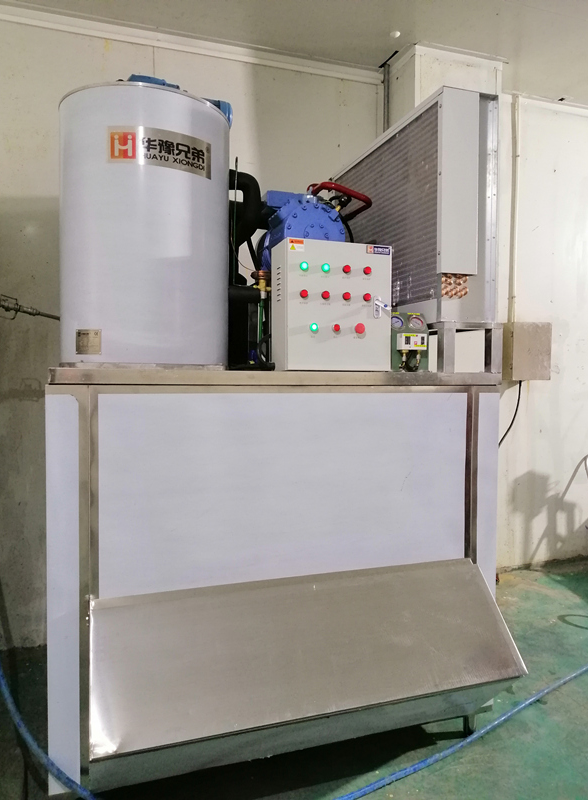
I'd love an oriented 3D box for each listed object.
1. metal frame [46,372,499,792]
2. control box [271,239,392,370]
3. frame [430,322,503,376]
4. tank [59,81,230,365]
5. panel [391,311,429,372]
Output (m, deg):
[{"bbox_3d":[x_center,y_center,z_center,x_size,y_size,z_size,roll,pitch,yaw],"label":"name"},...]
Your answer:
[{"bbox_3d":[-0.140,0.640,2.773,1.800,1.520,1.150,0,2,-19],"label":"metal frame"},{"bbox_3d":[0.154,-0.364,2.413,0.448,0.497,0.165,0,2,-19],"label":"control box"},{"bbox_3d":[0.608,-0.227,2.956,0.295,0.209,0.900,0,2,-19],"label":"frame"},{"bbox_3d":[-0.606,-0.631,2.482,0.670,1.023,0.670,0,2,-19],"label":"tank"},{"bbox_3d":[0.485,-0.248,2.525,0.213,0.272,0.110,0,2,-19],"label":"panel"}]

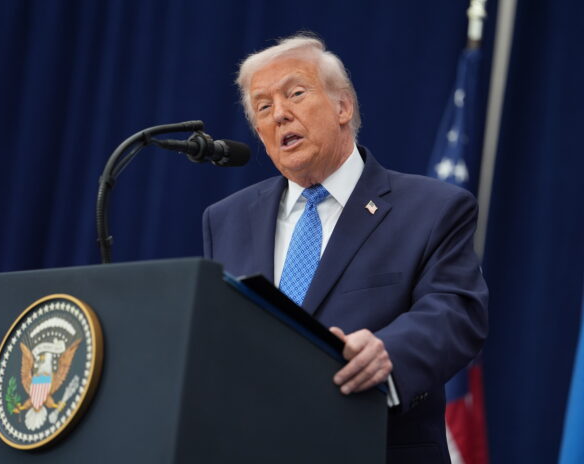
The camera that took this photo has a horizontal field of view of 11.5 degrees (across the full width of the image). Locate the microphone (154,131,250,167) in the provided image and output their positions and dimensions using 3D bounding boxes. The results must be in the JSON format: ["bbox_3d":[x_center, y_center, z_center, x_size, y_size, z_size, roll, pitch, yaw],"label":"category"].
[{"bbox_3d":[-0.160,-0.148,5.170,0.215,0.055,0.050,8,-7,-42],"label":"microphone"}]

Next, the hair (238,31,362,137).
[{"bbox_3d":[0.012,-0.260,5.320,0.180,0.200,0.225,-19,-20,20],"label":"hair"}]

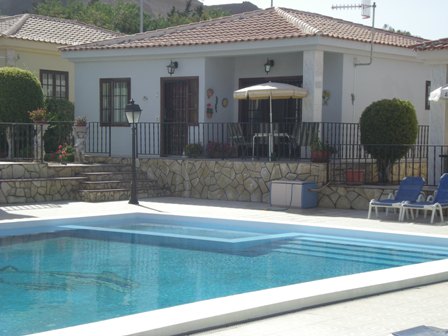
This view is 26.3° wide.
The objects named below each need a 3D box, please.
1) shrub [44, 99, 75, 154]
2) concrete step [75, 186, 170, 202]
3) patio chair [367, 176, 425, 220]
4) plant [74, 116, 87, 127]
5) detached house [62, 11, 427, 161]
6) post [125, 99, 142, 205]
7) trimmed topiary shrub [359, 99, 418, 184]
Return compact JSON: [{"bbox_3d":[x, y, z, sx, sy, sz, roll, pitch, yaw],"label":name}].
[{"bbox_3d":[-4.799,-1.193,27.855,1.000,1.650,1.000,0,2,0],"label":"shrub"},{"bbox_3d":[-2.396,0.634,23.271,0.450,0.260,2.580,2,2,41],"label":"concrete step"},{"bbox_3d":[3.442,0.588,18.552,0.700,0.750,1.450,2,2,37],"label":"patio chair"},{"bbox_3d":[-3.672,-1.190,24.508,0.300,0.260,0.300,0,2,0],"label":"plant"},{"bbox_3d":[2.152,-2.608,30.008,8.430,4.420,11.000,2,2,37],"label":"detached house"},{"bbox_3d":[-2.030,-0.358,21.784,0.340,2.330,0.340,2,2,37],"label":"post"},{"bbox_3d":[3.753,-0.607,21.785,1.300,1.950,1.300,0,2,0],"label":"trimmed topiary shrub"}]

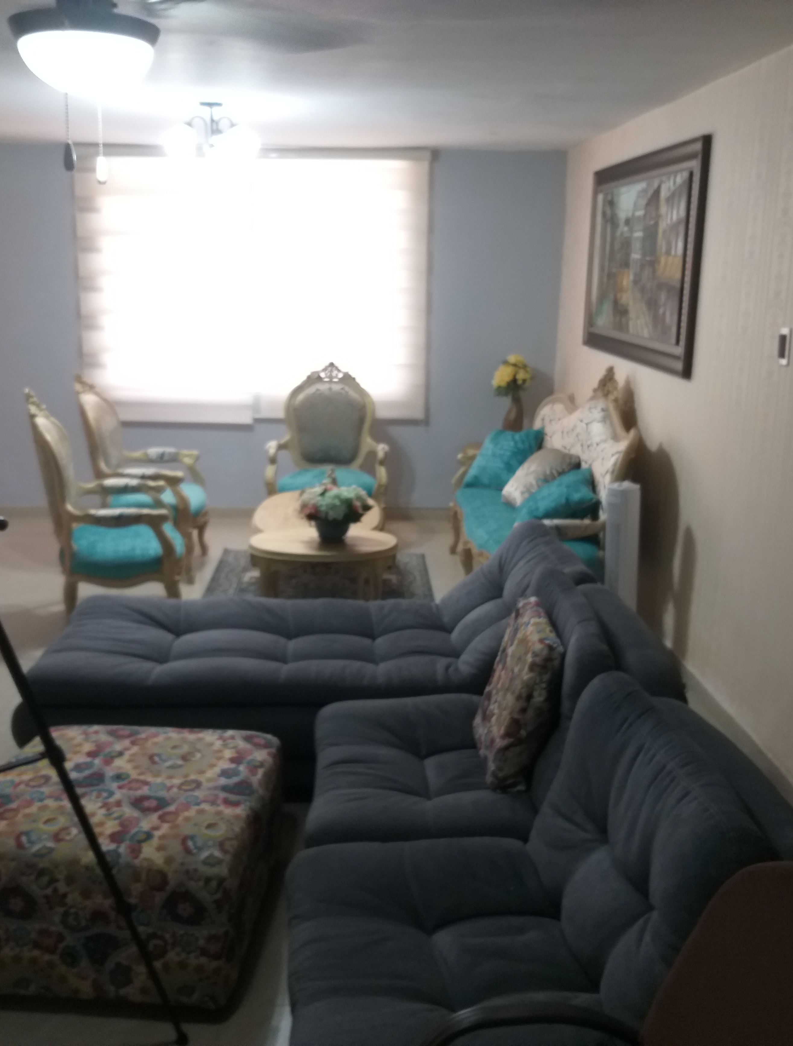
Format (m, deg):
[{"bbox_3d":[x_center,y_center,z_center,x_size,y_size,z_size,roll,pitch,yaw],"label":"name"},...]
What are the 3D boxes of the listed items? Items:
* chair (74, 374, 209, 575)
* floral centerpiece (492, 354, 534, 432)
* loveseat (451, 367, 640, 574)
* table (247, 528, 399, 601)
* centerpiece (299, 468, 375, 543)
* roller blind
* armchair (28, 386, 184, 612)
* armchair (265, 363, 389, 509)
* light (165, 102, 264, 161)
[{"bbox_3d":[-1.408,-0.262,5.776,0.670,1.090,0.720,0,14,-4],"label":"chair"},{"bbox_3d":[0.742,-0.793,6.698,0.250,0.560,0.240,0,14,-4],"label":"floral centerpiece"},{"bbox_3d":[0.738,-0.222,5.540,0.790,1.200,1.920,0,14,-4],"label":"loveseat"},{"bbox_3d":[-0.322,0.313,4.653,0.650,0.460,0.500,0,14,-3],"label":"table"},{"bbox_3d":[-0.256,-0.055,4.565,0.320,0.310,0.300,0,14,-3],"label":"centerpiece"},{"bbox_3d":[-0.894,-1.472,6.679,2.190,1.690,0.090,0,14,-4],"label":"roller blind"},{"bbox_3d":[-1.367,-0.088,4.955,0.700,1.060,0.630,0,14,-3],"label":"armchair"},{"bbox_3d":[-0.426,-0.405,6.419,0.720,1.090,0.670,0,14,-4],"label":"armchair"},{"bbox_3d":[-0.842,-1.776,4.772,0.450,0.260,0.450,0,14,-3],"label":"light"}]

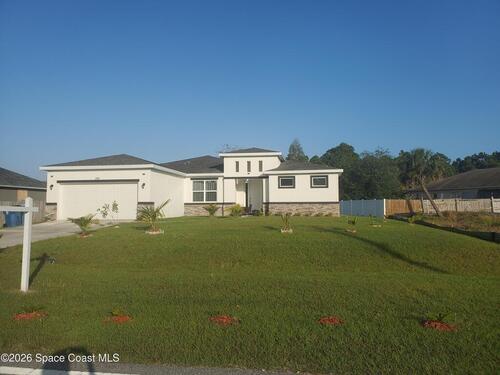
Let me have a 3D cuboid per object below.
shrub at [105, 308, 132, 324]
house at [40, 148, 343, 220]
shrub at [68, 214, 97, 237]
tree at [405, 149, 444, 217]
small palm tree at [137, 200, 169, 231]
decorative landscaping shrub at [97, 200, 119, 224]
[{"bbox_3d":[-1.891,1.848,5.400,0.380,0.170,0.360,-1,-3,7],"label":"shrub"},{"bbox_3d":[-2.114,-0.427,30.013,17.650,5.270,19.400,-1,-3,7],"label":"house"},{"bbox_3d":[-6.067,1.376,13.600,0.980,0.770,0.900,-1,-3,7],"label":"shrub"},{"bbox_3d":[16.730,-0.460,36.000,3.600,6.400,3.200,-1,-3,7],"label":"tree"},{"bbox_3d":[-3.495,1.050,13.600,1.150,1.120,1.100,-1,-3,7],"label":"small palm tree"},{"bbox_3d":[-6.831,1.198,18.000,1.000,1.130,0.900,-1,-3,7],"label":"decorative landscaping shrub"}]

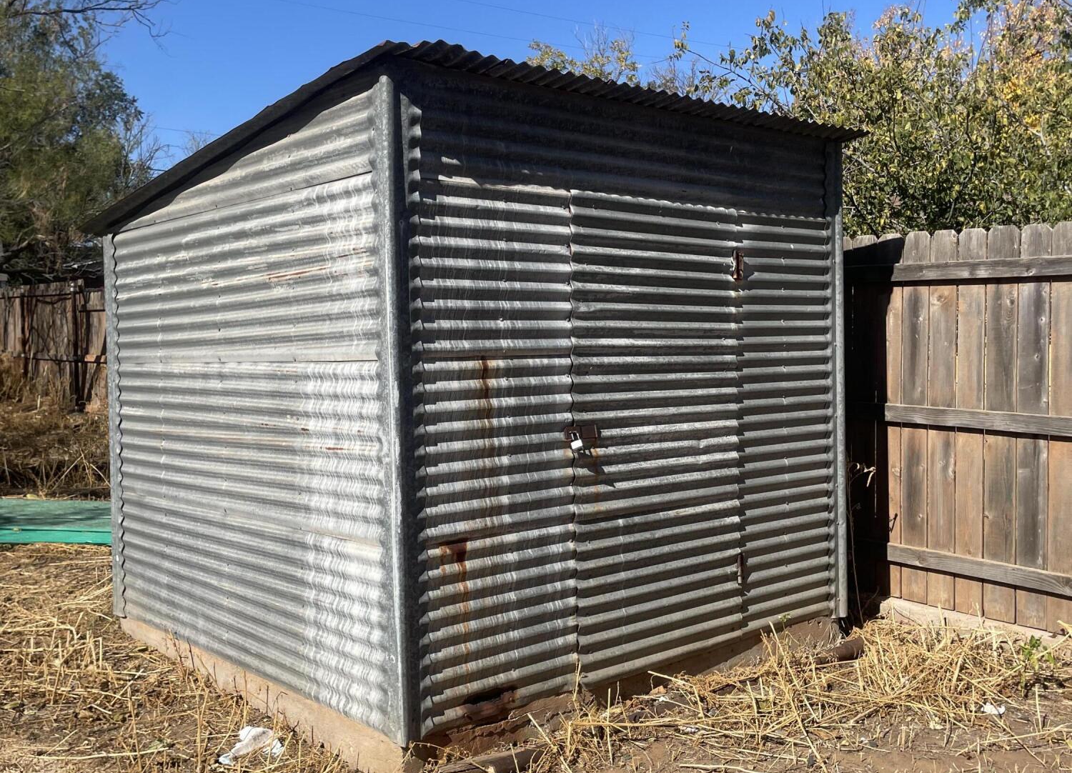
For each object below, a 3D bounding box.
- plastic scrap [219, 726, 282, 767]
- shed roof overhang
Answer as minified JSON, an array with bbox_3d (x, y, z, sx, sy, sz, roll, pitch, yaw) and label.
[{"bbox_3d":[-1.010,1.262,3.790,0.210,0.060,0.220,-1,2,-15],"label":"plastic scrap"},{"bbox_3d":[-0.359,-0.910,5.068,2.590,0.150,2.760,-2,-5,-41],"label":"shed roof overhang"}]

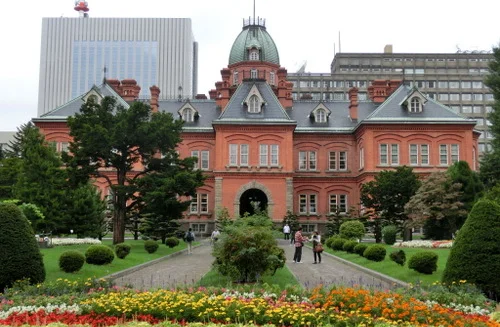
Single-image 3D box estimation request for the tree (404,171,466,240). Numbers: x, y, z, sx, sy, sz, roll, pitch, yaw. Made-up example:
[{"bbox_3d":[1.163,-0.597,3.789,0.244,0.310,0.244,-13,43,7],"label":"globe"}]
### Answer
[{"bbox_3d":[17.938,4.095,55.873,6.000,6.820,5.600,0,-6,0],"label":"tree"}]

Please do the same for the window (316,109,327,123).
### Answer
[{"bbox_3d":[10.060,-6.626,80.510,1.480,1.940,0.250,0,-6,0],"label":"window"}]

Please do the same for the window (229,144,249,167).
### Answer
[{"bbox_3d":[-1.300,-1.009,70.515,2.404,2.643,0.300,0,-6,0],"label":"window"}]

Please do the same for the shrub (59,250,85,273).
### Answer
[{"bbox_3d":[-5.982,3.316,19.474,0.876,0.726,0.876,0,-6,0],"label":"shrub"}]

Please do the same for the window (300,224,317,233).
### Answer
[{"bbox_3d":[8.457,9.317,82.817,2.292,1.339,0.300,0,-6,0],"label":"window"}]

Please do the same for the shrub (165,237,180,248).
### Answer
[{"bbox_3d":[-5.224,5.376,39.149,1.003,0.745,0.950,0,-6,0],"label":"shrub"}]

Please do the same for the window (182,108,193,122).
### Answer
[{"bbox_3d":[-8.979,-6.995,83.945,1.480,2.020,0.250,0,-6,0],"label":"window"}]

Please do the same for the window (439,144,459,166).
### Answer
[{"bbox_3d":[24.960,-1.001,72.326,2.530,2.770,0.250,0,-6,0],"label":"window"}]

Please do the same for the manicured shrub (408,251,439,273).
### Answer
[{"bbox_3d":[5.747,3.304,19.139,0.994,0.749,0.994,0,-6,0],"label":"manicured shrub"}]

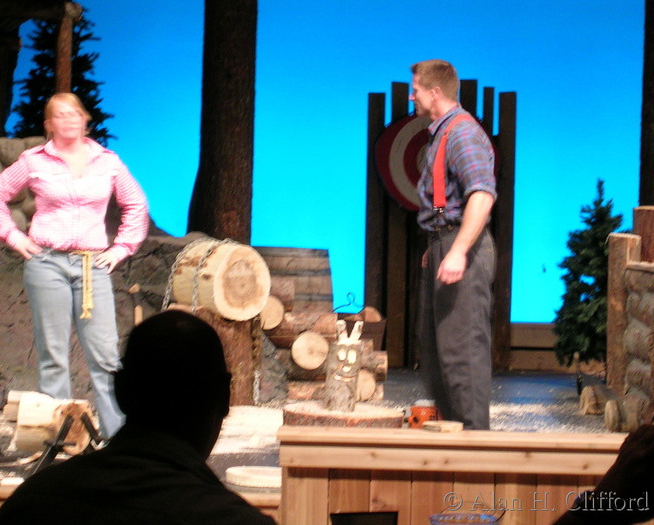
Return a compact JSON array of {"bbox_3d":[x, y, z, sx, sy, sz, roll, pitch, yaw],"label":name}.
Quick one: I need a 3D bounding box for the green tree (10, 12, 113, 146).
[{"bbox_3d":[-1.582,-0.999,12.700,0.680,1.100,0.680,1,4,0],"label":"green tree"}]

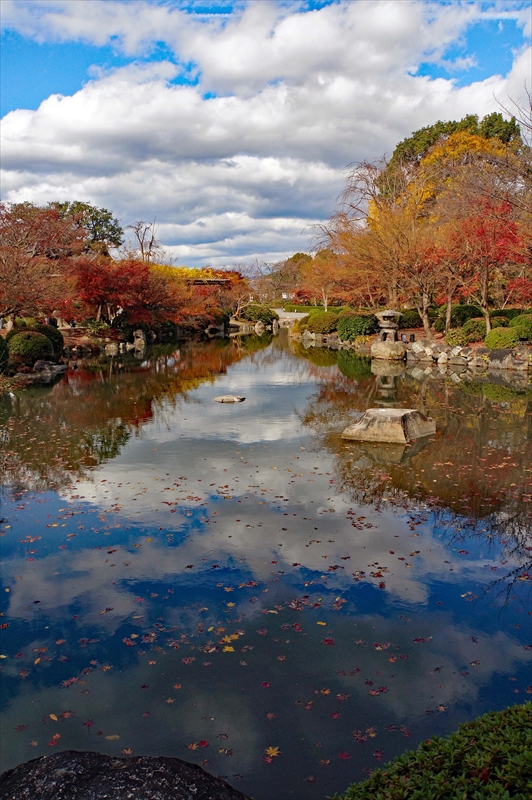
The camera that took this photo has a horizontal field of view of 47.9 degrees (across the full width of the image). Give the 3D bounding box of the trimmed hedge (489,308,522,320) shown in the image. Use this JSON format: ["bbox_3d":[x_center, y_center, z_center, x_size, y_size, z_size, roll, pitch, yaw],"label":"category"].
[{"bbox_3d":[11.717,-4.023,29.237,1.641,0.890,1.641,4,10,21],"label":"trimmed hedge"}]

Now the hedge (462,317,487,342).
[{"bbox_3d":[7.863,-2.635,22.500,1.050,1.000,1.050,3,10,19],"label":"hedge"}]

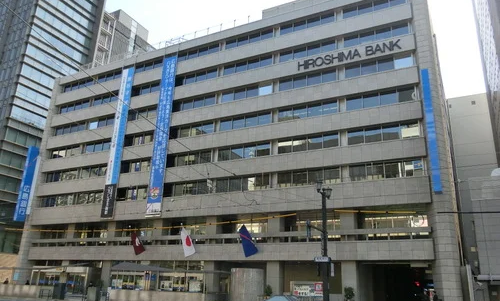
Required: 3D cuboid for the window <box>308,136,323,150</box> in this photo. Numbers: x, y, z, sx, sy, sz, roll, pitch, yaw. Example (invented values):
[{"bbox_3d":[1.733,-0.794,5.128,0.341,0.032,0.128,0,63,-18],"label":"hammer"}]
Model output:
[{"bbox_3d":[6.445,-0.772,41.431,1.480,1.320,0.100,-8,-21,27],"label":"window"}]

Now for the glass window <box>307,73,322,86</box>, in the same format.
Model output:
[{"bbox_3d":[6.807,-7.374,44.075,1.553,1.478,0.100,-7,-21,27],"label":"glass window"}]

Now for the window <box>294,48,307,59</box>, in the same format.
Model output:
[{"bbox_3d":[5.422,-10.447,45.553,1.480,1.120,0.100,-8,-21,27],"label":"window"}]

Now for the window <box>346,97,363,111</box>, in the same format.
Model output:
[{"bbox_3d":[10.838,-4.691,43.207,1.620,1.686,0.100,-8,-21,27],"label":"window"}]

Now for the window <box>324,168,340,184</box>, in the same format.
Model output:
[{"bbox_3d":[8.273,2.625,42.043,1.620,1.662,0.100,-8,-21,27],"label":"window"}]

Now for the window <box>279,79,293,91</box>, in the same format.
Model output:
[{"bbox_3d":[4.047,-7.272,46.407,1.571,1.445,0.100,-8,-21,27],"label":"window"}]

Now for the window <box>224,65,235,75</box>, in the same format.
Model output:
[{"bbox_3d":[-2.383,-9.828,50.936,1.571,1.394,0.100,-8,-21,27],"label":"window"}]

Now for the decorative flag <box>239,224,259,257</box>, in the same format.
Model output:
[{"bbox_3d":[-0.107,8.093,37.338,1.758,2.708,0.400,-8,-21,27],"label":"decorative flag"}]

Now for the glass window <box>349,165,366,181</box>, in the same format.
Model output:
[{"bbox_3d":[9.357,1.974,36.175,1.454,1.425,0.150,-8,-21,27],"label":"glass window"}]

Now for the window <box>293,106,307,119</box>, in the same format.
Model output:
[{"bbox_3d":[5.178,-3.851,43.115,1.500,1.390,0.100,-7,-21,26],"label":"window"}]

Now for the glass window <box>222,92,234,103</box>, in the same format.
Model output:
[{"bbox_3d":[-2.555,-6.119,48.272,1.509,1.501,0.150,-8,-21,27],"label":"glass window"}]

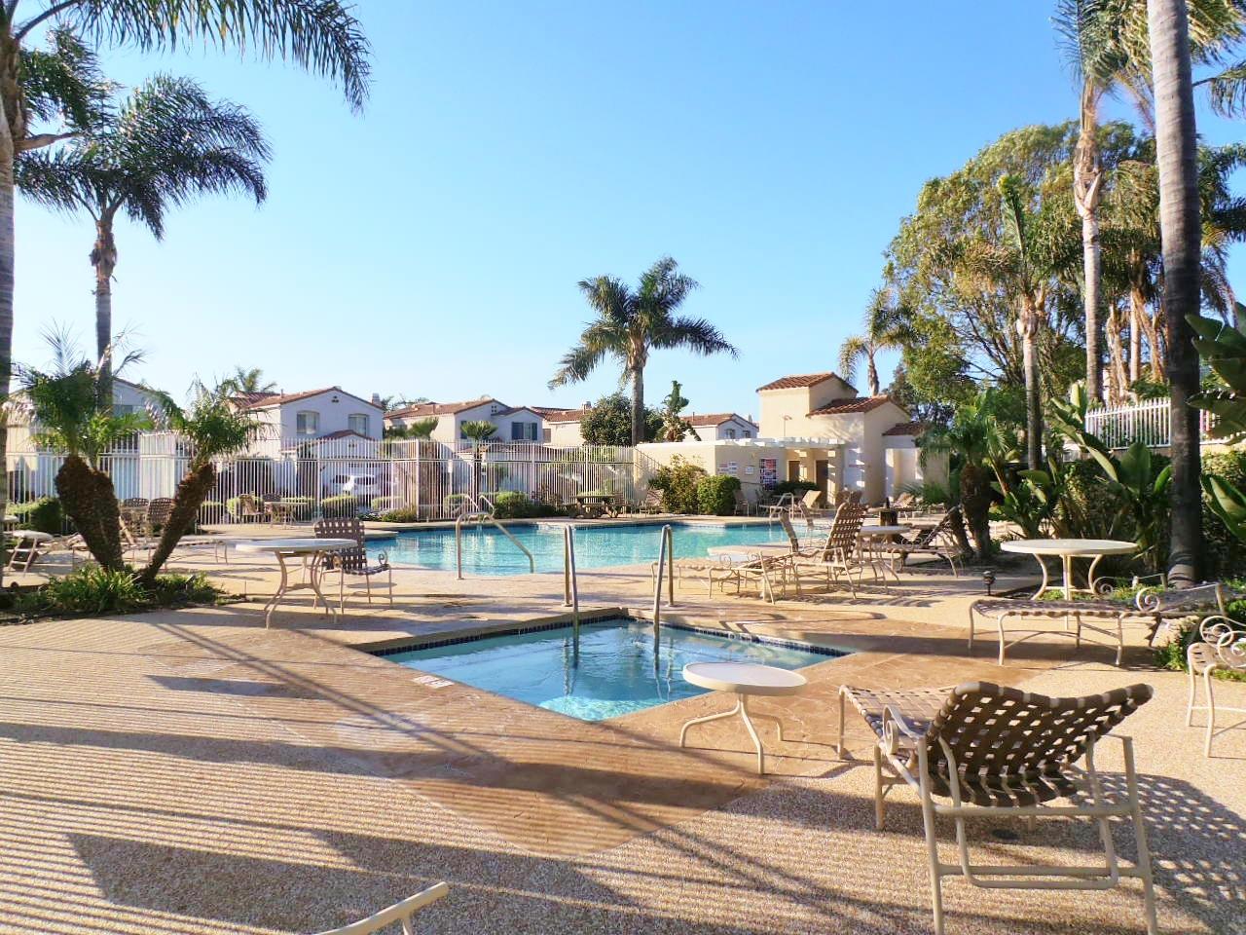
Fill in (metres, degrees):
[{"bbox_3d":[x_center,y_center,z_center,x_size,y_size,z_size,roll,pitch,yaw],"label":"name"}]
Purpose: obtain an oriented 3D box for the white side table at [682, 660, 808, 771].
[{"bbox_3d":[0.610,1.208,4.280,0.610,0.405,0.610,0,-1,0],"label":"white side table"}]

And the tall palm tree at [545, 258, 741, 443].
[{"bbox_3d":[0.800,-3.357,35.000,7.400,10.400,7.000,0,-1,0],"label":"tall palm tree"}]

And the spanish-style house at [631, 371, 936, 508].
[{"bbox_3d":[7.095,-1.089,37.420,10.000,5.900,9.200,1,-1,-44],"label":"spanish-style house"}]

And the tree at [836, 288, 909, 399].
[{"bbox_3d":[13.300,-3.852,46.000,3.900,11.700,3.800,0,-1,0],"label":"tree"}]

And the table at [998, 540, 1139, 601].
[{"bbox_3d":[4.119,1.069,7.983,1.220,0.730,1.220,0,-1,0],"label":"table"}]

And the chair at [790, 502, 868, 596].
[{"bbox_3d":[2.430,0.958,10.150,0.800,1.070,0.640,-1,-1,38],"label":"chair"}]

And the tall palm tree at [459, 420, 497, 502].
[{"bbox_3d":[-5.438,0.025,32.504,1.400,3.650,1.400,0,-1,0],"label":"tall palm tree"}]

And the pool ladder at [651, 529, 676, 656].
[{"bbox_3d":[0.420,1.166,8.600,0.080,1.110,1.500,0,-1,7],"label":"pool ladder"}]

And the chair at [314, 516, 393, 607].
[{"bbox_3d":[-2.925,1.013,9.236,0.740,0.950,0.630,-1,-1,40],"label":"chair"}]

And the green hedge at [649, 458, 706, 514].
[{"bbox_3d":[1.900,0.800,30.200,1.950,1.950,1.600,0,-1,0],"label":"green hedge"}]

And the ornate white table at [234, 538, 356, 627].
[{"bbox_3d":[-3.160,1.105,8.360,1.100,0.725,1.100,0,-1,0],"label":"ornate white table"}]

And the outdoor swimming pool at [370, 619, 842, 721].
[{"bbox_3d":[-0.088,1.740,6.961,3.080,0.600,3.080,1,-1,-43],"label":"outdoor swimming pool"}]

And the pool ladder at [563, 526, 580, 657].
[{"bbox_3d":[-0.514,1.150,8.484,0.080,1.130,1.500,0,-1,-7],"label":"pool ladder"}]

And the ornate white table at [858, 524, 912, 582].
[{"bbox_3d":[3.173,1.120,10.734,0.850,0.720,0.850,0,-1,0],"label":"ornate white table"}]

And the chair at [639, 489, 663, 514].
[{"bbox_3d":[1.084,1.340,32.383,0.800,0.950,0.660,0,-1,-41],"label":"chair"}]

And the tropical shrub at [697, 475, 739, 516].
[{"bbox_3d":[3.300,1.061,29.900,1.500,1.420,1.300,0,-1,0],"label":"tropical shrub"}]

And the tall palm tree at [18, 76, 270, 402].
[{"bbox_3d":[-11.207,-3.659,20.058,6.000,10.700,5.800,0,-1,0],"label":"tall palm tree"}]

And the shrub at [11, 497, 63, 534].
[{"bbox_3d":[-14.498,1.243,21.385,1.350,0.970,1.150,0,-1,0],"label":"shrub"}]

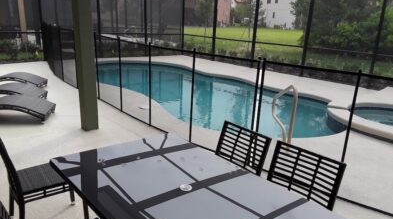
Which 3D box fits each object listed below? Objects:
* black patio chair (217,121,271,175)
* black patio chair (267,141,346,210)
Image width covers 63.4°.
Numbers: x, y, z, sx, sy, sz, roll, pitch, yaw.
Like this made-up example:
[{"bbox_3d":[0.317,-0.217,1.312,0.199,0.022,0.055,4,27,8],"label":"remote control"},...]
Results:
[{"bbox_3d":[0.134,0.591,2.145,0.570,0.865,0.440,-11,21,-38],"label":"black patio chair"},{"bbox_3d":[0.437,0.700,1.810,0.570,0.865,0.440,-13,22,-42],"label":"black patio chair"}]

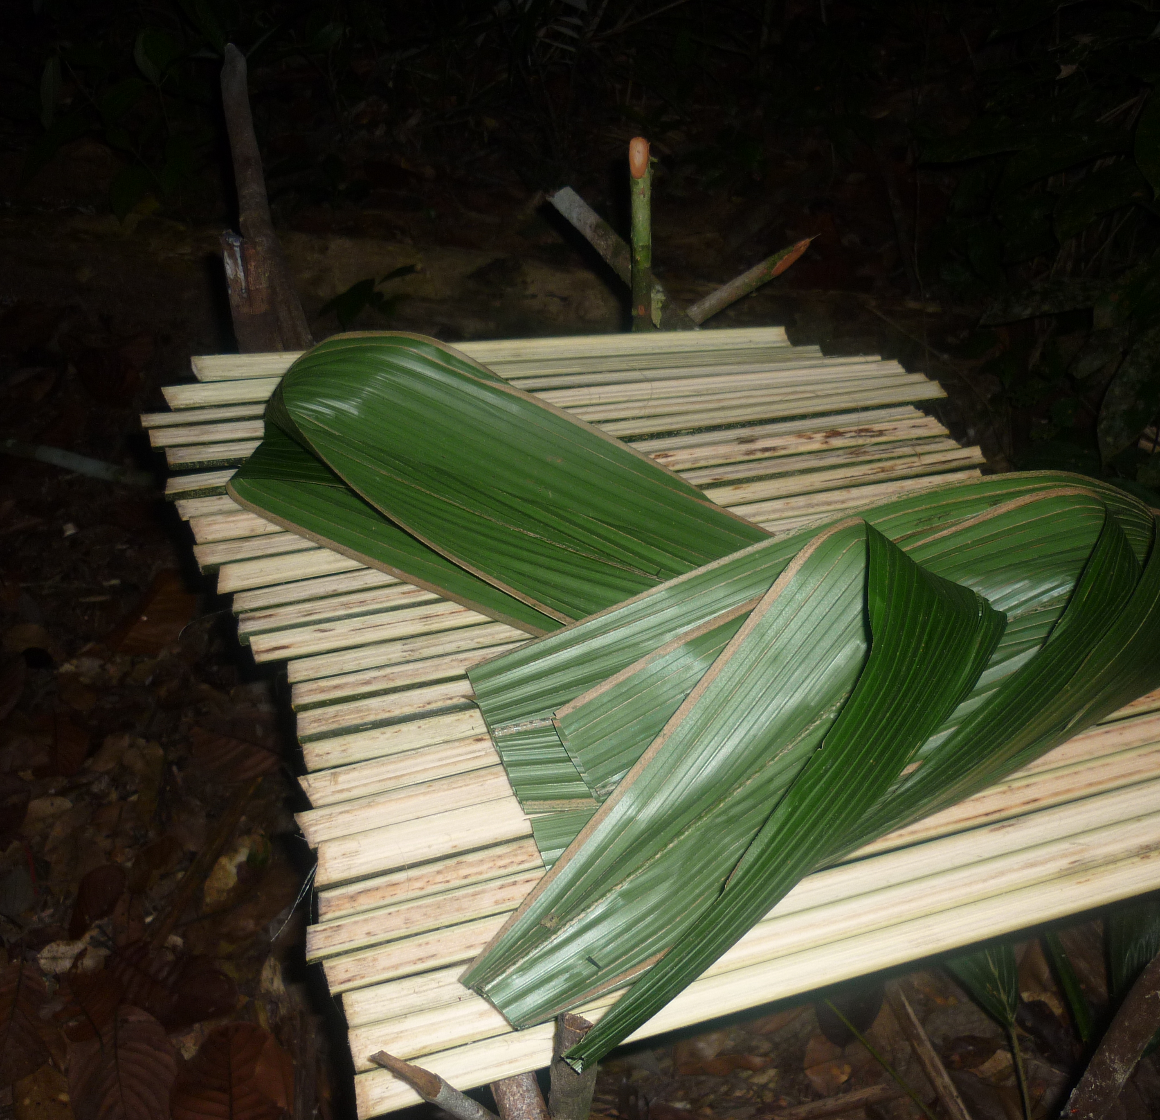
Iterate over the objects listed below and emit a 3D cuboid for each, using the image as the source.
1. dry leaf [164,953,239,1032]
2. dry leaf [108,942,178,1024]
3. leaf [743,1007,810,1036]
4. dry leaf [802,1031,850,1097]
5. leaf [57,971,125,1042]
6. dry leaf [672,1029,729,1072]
[{"bbox_3d":[-0.454,0.519,1.709,0.085,0.025,0.093,-13,39,-21],"label":"dry leaf"},{"bbox_3d":[-0.479,0.461,1.548,0.126,0.018,0.069,28,46,27],"label":"dry leaf"},{"bbox_3d":[0.237,0.557,1.719,0.088,0.020,0.034,-13,39,-22],"label":"leaf"},{"bbox_3d":[0.259,0.528,1.501,0.055,0.015,0.071,-12,42,-16],"label":"dry leaf"},{"bbox_3d":[-0.581,0.528,1.689,0.069,0.020,0.113,-21,42,-30],"label":"leaf"},{"bbox_3d":[0.130,0.521,1.502,0.065,0.018,0.045,-5,40,-8],"label":"dry leaf"}]

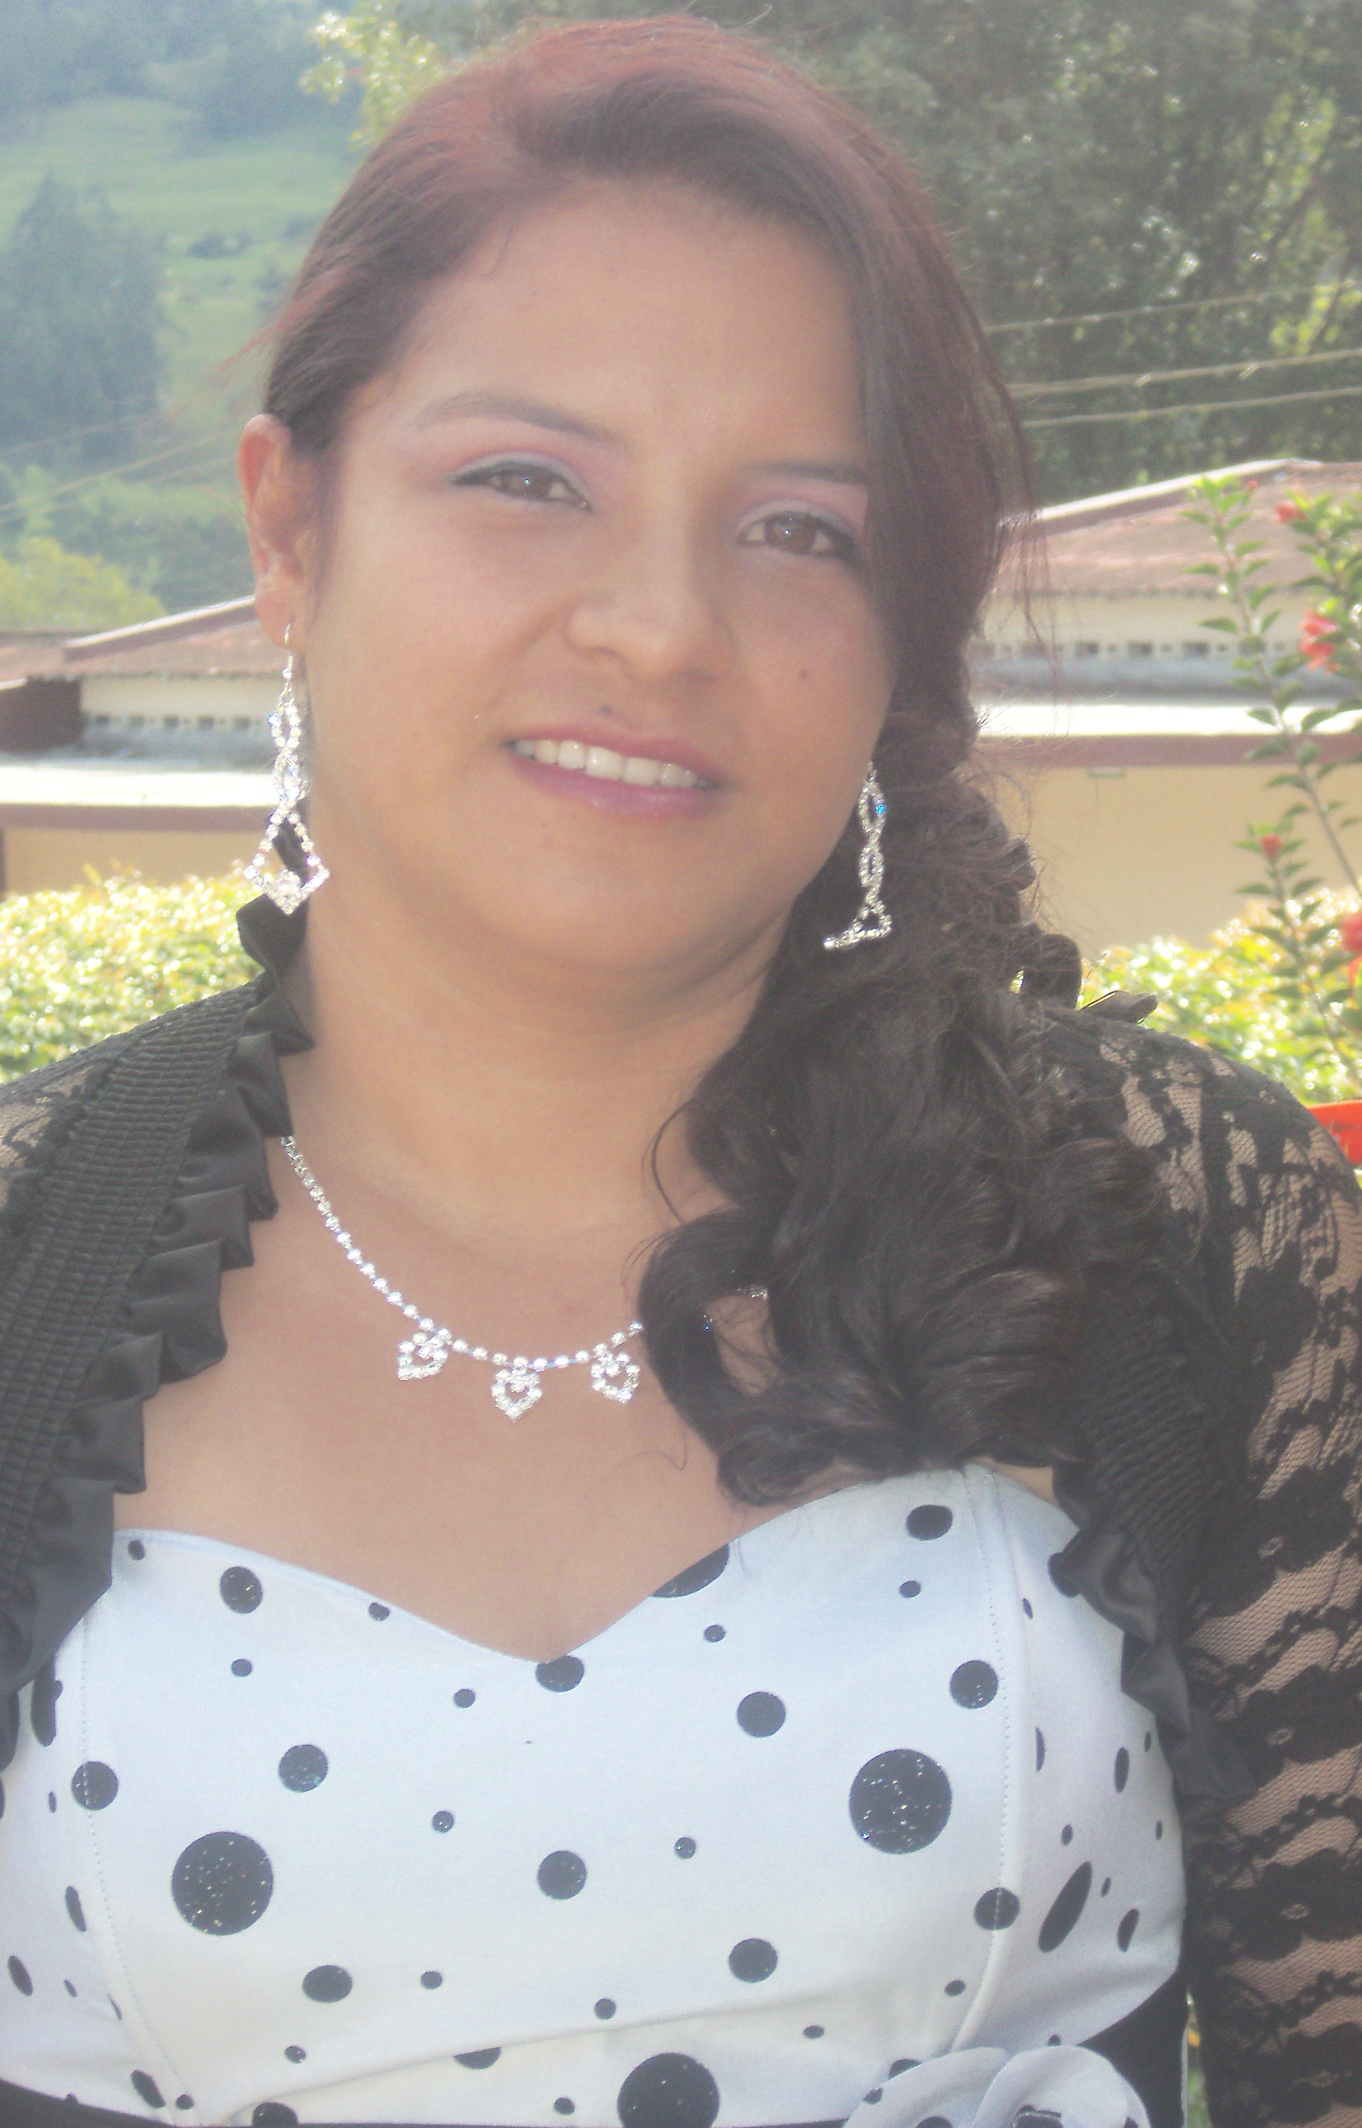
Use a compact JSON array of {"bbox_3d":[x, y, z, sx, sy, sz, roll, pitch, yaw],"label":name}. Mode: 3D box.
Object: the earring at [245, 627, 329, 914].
[{"bbox_3d":[-0.094,-0.070,1.490,0.021,0.068,0.007,0,4,0],"label":"earring"}]

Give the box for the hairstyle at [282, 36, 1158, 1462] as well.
[{"bbox_3d":[0.007,-0.076,1.505,0.215,0.345,0.220,0,4,-6],"label":"hairstyle"}]

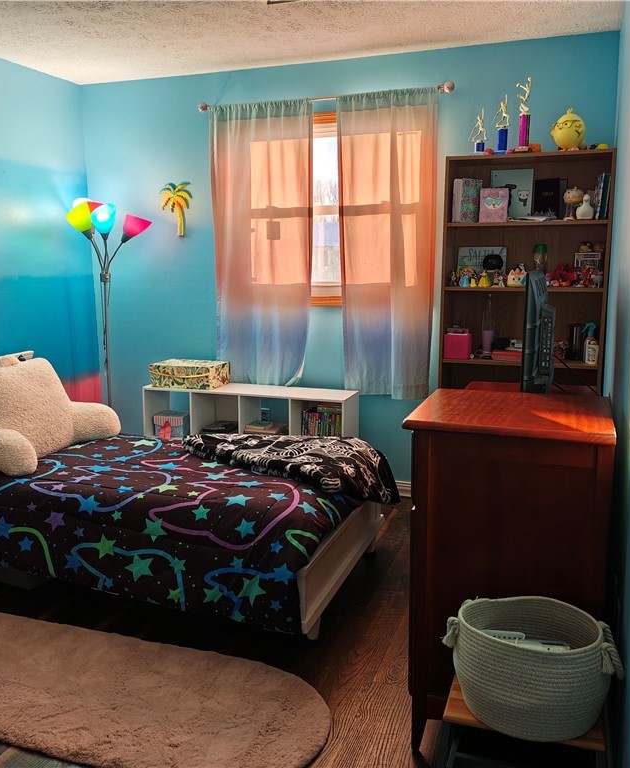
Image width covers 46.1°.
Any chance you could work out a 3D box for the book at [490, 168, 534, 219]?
[{"bbox_3d":[0.984,-0.936,3.680,0.207,0.265,0.020,4,2,23],"label":"book"}]

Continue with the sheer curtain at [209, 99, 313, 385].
[{"bbox_3d":[-0.303,-0.774,4.222,0.605,1.600,0.080,3,10,19],"label":"sheer curtain"}]

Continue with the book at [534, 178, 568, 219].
[{"bbox_3d":[1.144,-0.888,3.595,0.060,0.200,0.143,-8,13,-37],"label":"book"}]

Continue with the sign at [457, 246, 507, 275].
[{"bbox_3d":[0.869,-0.609,3.841,0.250,0.200,0.020,3,4,19],"label":"sign"}]

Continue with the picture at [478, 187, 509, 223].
[{"bbox_3d":[0.872,-0.874,3.612,0.150,0.172,0.030,3,6,19],"label":"picture"}]

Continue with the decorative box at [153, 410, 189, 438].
[{"bbox_3d":[-0.843,0.242,4.418,0.190,0.118,0.130,3,11,19],"label":"decorative box"}]

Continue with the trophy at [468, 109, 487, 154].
[{"bbox_3d":[0.785,-1.201,3.545,0.090,0.218,0.060,3,11,19],"label":"trophy"}]

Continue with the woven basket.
[{"bbox_3d":[0.478,0.630,1.656,0.385,0.232,0.250,3,11,19],"label":"woven basket"}]

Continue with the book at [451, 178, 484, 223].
[{"bbox_3d":[0.753,-0.903,3.660,0.121,0.210,0.071,-6,12,-28],"label":"book"}]

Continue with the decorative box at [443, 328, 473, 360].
[{"bbox_3d":[0.727,-0.206,3.778,0.124,0.146,0.140,3,11,19],"label":"decorative box"}]

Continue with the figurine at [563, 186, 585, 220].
[{"bbox_3d":[1.235,-0.857,3.520,0.100,0.160,0.100,3,10,19],"label":"figurine"}]

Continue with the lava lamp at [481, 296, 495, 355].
[{"bbox_3d":[0.892,-0.297,3.794,0.064,0.327,0.064,3,11,19],"label":"lava lamp"}]

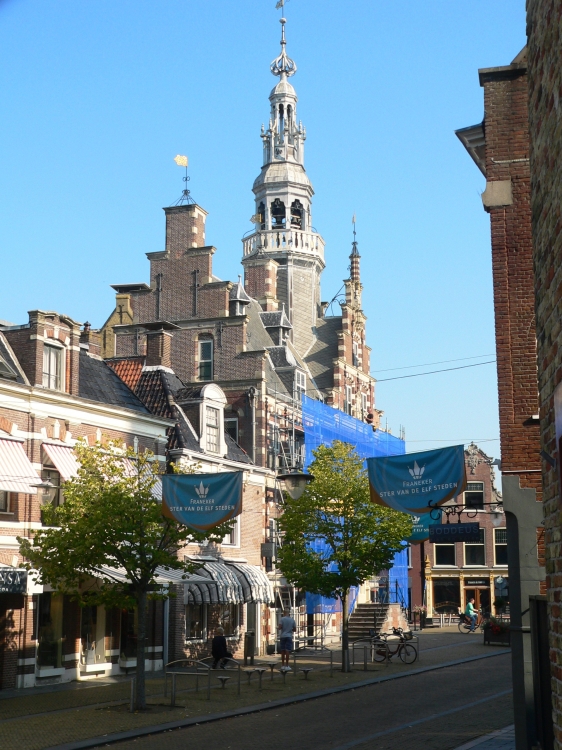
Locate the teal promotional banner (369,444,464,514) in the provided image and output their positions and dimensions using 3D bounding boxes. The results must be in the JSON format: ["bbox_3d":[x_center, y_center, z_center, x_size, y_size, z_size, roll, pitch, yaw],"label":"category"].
[{"bbox_3d":[2.271,1.776,18.504,1.740,1.100,0.100,-6,-12,26],"label":"teal promotional banner"}]

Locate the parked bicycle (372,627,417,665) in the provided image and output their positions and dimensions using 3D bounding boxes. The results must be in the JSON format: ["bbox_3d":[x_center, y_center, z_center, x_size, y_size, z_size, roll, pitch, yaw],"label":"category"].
[{"bbox_3d":[3.749,8.864,36.236,1.700,1.140,0.580,-6,-12,26],"label":"parked bicycle"}]

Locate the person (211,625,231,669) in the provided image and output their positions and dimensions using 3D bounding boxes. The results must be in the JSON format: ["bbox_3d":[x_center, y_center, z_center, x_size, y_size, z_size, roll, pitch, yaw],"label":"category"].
[{"bbox_3d":[-1.432,6.558,26.539,0.480,1.000,0.550,-6,-12,29],"label":"person"}]

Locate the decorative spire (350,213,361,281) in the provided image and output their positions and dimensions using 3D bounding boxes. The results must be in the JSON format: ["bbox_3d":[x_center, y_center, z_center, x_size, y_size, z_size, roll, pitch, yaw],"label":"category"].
[{"bbox_3d":[3.576,-6.042,52.840,0.440,3.300,0.440,0,-11,0],"label":"decorative spire"}]

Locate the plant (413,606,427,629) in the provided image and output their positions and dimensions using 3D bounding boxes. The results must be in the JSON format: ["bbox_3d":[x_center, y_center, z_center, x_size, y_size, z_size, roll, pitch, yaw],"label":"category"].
[{"bbox_3d":[7.736,13.507,61.611,0.700,1.350,0.750,-5,-12,26],"label":"plant"}]

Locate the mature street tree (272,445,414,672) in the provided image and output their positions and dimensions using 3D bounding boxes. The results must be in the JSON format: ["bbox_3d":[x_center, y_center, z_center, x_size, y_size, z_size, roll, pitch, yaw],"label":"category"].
[{"bbox_3d":[1.949,5.384,33.286,4.000,6.850,4.000,0,-11,0],"label":"mature street tree"}]

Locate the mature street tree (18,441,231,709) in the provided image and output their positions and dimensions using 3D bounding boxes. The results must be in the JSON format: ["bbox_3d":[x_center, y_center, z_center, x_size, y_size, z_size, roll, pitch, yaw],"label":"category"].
[{"bbox_3d":[-3.386,4.200,23.540,4.500,5.650,4.300,0,-11,0],"label":"mature street tree"}]

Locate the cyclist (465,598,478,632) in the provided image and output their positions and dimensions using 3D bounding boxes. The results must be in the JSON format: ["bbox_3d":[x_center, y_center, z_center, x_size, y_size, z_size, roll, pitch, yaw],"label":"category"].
[{"bbox_3d":[9.803,12.346,56.760,0.680,1.700,0.500,-1,-11,3],"label":"cyclist"}]

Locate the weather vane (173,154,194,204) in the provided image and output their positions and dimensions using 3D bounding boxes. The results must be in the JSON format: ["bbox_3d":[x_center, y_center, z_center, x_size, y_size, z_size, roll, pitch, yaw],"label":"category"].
[{"bbox_3d":[-4.003,-7.920,45.396,0.850,2.150,0.800,-2,-11,10],"label":"weather vane"}]

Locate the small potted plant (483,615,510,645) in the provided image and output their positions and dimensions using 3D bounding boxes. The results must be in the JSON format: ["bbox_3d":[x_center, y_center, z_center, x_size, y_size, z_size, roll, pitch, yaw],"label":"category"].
[{"bbox_3d":[9.160,10.643,46.115,1.300,1.250,1.100,-5,-12,26],"label":"small potted plant"}]

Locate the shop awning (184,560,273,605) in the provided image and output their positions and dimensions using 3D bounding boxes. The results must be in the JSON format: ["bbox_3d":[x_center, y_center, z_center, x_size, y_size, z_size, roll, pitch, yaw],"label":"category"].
[{"bbox_3d":[-1.672,7.050,37.640,1.050,1.446,4.241,-6,-12,26],"label":"shop awning"}]

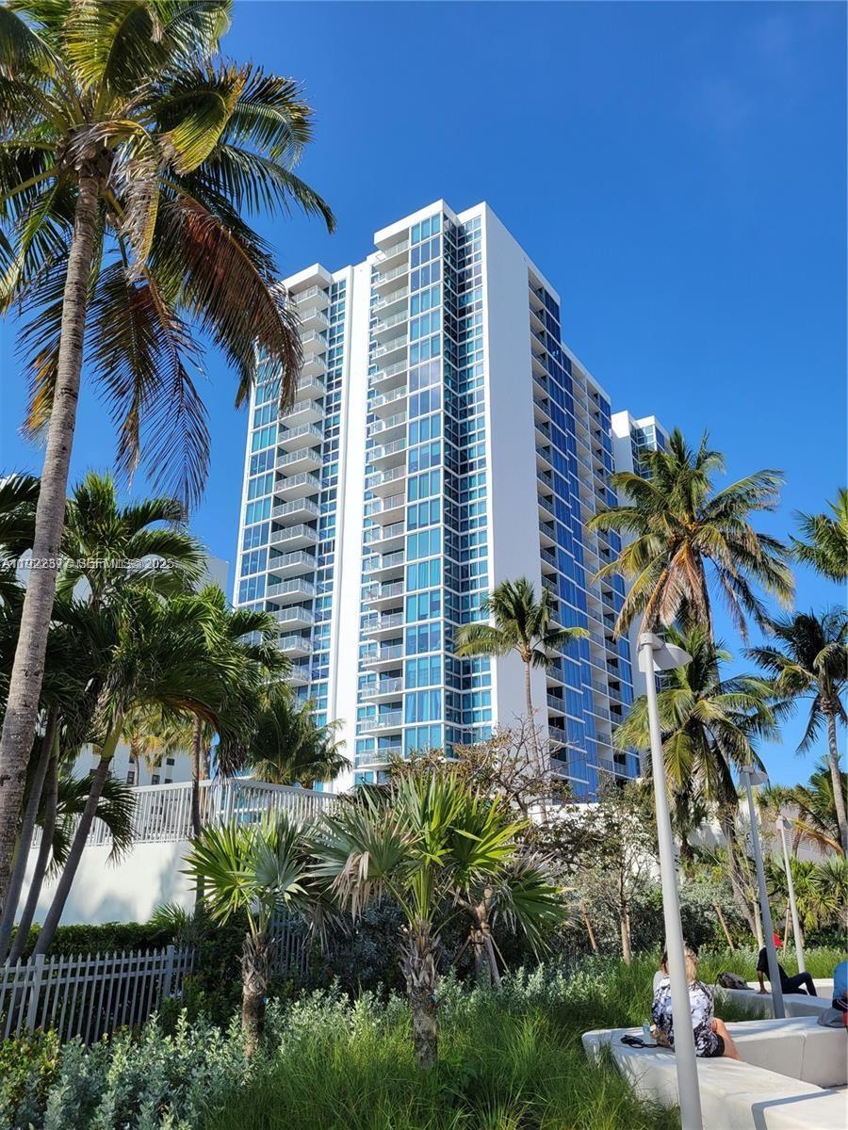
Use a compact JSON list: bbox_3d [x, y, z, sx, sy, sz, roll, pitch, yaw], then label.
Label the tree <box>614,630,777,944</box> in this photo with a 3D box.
[{"bbox_3d":[6.929,5.203,20.538,4.100,7.900,4.100,-7,-23,17],"label":"tree"}]

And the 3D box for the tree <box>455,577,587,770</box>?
[{"bbox_3d":[3.944,5.753,32.146,4.800,11.400,4.800,-2,-22,7],"label":"tree"}]

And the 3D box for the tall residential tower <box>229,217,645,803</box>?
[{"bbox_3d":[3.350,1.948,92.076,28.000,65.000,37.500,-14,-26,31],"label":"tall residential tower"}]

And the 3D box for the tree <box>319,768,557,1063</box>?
[{"bbox_3d":[0.118,2.993,7.097,1.950,2.550,1.800,0,-22,1],"label":"tree"}]

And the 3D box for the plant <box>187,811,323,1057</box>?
[{"bbox_3d":[-1.569,3.296,7.404,1.250,2.200,1.250,4,-22,-10],"label":"plant"}]

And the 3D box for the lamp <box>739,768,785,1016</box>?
[{"bbox_3d":[4.706,4.443,11.430,0.430,3.400,0.280,-7,-23,18],"label":"lamp"}]

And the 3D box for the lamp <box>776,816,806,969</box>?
[{"bbox_3d":[7.978,7.071,18.032,0.430,3.400,0.280,-7,-23,18],"label":"lamp"}]

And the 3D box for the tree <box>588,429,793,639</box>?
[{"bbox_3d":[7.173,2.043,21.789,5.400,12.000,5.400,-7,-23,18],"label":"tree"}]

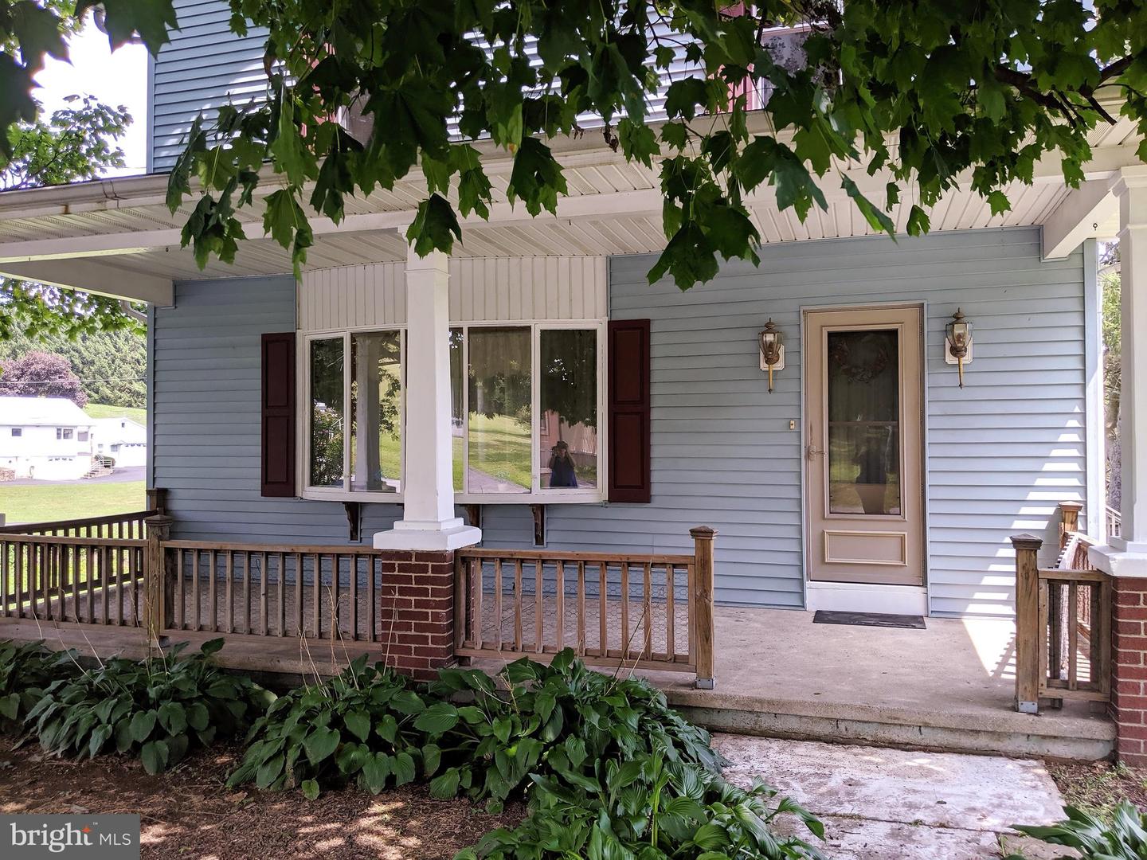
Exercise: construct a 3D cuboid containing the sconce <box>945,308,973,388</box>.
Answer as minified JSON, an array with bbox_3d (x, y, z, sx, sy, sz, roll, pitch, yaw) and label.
[{"bbox_3d":[2.738,-0.573,6.328,0.178,0.570,0.230,-1,-1,18],"label":"sconce"}]

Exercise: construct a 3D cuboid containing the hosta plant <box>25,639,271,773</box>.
[{"bbox_3d":[-2.049,1.333,4.680,1.130,0.460,1.050,-1,-1,18],"label":"hosta plant"}]

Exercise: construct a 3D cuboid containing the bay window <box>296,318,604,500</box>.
[{"bbox_3d":[-1.178,-0.146,7.550,2.934,1.492,0.340,-1,-1,18],"label":"bay window"}]

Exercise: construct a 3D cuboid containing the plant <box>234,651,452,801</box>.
[{"bbox_3d":[-1.127,1.338,4.346,1.060,0.430,1.000,-1,-1,18],"label":"plant"}]

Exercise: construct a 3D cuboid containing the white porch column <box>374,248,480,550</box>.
[{"bbox_3d":[-0.856,-0.244,5.306,0.469,1.848,0.455,-1,-1,18],"label":"white porch column"}]

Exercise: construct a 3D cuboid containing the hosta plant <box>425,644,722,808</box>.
[{"bbox_3d":[-0.010,1.289,4.127,1.380,0.510,1.120,-1,-1,18],"label":"hosta plant"}]

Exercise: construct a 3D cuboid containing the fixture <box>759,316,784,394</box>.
[{"bbox_3d":[1.488,-0.553,6.739,0.183,0.570,0.230,-1,-1,18],"label":"fixture"}]

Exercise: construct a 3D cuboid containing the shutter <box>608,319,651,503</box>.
[{"bbox_3d":[0.453,-0.147,7.174,0.346,1.463,0.035,-1,-1,18],"label":"shutter"}]

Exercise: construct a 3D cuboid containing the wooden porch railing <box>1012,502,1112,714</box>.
[{"bbox_3d":[2.758,0.911,5.161,0.720,0.870,2.280,-1,-1,18],"label":"wooden porch railing"}]

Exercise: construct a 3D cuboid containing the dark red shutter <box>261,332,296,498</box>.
[{"bbox_3d":[-2.693,-0.138,8.208,0.364,1.498,0.035,-1,-1,18],"label":"dark red shutter"}]

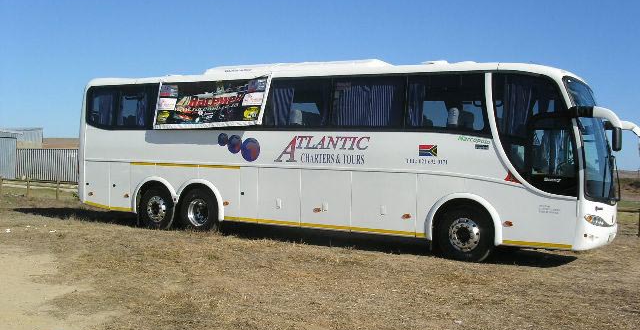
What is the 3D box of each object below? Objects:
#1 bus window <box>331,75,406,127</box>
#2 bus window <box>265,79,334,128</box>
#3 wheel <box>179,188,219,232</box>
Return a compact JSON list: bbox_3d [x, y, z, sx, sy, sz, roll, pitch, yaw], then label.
[{"bbox_3d":[0.932,-1.209,13.808,1.550,1.000,0.070,2,3,31],"label":"bus window"},{"bbox_3d":[-0.468,-1.260,14.638,1.580,1.020,0.070,2,3,31],"label":"bus window"},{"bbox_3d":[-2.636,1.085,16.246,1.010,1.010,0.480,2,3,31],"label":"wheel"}]

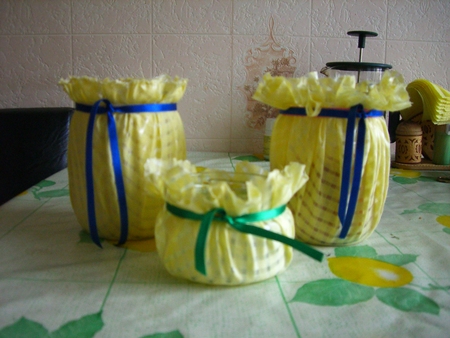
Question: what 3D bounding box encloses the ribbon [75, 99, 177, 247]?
[{"bbox_3d":[-0.088,-0.004,0.459,0.100,0.124,0.108,1,10,3],"label":"ribbon"}]

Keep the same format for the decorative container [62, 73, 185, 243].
[{"bbox_3d":[-0.092,-0.015,0.464,0.118,0.143,0.118,1,10,0],"label":"decorative container"}]

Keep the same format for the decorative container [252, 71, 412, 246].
[{"bbox_3d":[0.097,-0.014,0.459,0.143,0.150,0.135,0,10,-6],"label":"decorative container"}]

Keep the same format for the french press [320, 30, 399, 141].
[{"bbox_3d":[0.225,-0.118,0.844,0.138,0.221,0.112,1,10,0],"label":"french press"}]

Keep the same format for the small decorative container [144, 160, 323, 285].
[{"bbox_3d":[0.003,0.033,0.376,0.126,0.083,0.120,1,10,0],"label":"small decorative container"}]

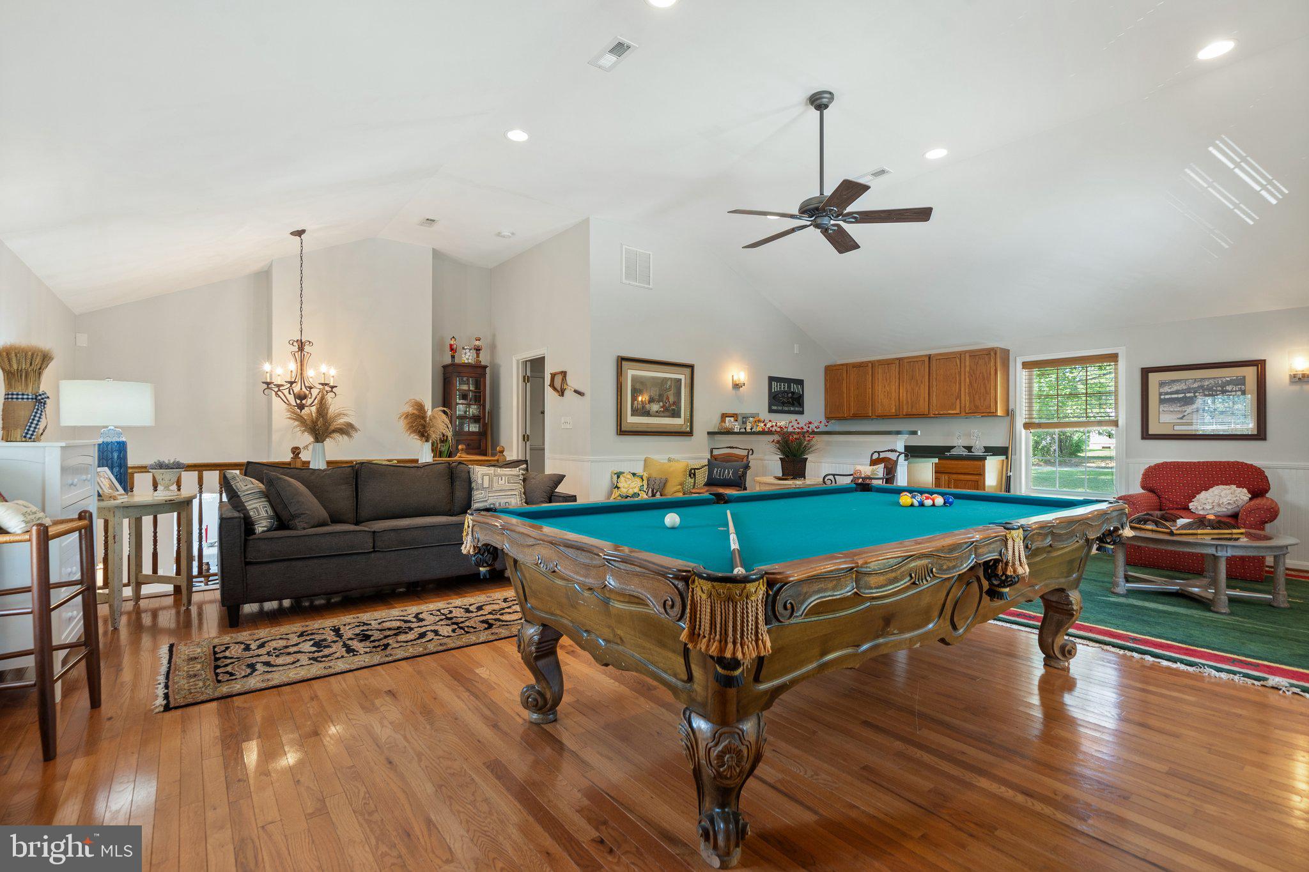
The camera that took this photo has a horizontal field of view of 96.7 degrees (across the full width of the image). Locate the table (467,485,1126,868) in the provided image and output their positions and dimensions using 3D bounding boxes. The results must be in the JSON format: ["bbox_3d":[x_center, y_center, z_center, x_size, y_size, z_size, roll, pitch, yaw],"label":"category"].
[{"bbox_3d":[0.791,0.714,2.664,2.804,0.822,1.589,0,0,-37],"label":"table"}]

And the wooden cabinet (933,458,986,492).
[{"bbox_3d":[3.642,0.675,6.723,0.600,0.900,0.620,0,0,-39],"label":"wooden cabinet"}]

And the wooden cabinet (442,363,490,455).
[{"bbox_3d":[-2.350,0.126,7.236,0.480,2.000,0.340,0,0,-39],"label":"wooden cabinet"}]

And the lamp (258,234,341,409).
[{"bbox_3d":[-3.125,-1.022,5.141,0.600,1.600,0.600,0,0,-39],"label":"lamp"}]

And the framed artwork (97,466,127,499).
[{"bbox_3d":[-3.319,0.283,3.517,0.025,0.215,0.160,-36,0,3],"label":"framed artwork"}]

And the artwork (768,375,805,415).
[{"bbox_3d":[1.745,-0.527,7.633,0.720,0.455,0.025,0,0,-39],"label":"artwork"}]

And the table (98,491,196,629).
[{"bbox_3d":[-3.306,0.757,3.645,0.680,0.735,0.680,0,0,-39],"label":"table"}]

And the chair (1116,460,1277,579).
[{"bbox_3d":[4.730,0.677,5.041,0.830,0.905,1.000,0,0,-39],"label":"chair"}]

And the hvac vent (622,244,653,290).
[{"bbox_3d":[-0.172,-1.770,6.098,0.400,0.400,0.025,0,0,-39],"label":"hvac vent"}]

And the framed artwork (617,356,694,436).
[{"bbox_3d":[0.050,-0.405,6.257,1.050,0.820,0.040,0,0,-39],"label":"framed artwork"}]

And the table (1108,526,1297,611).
[{"bbox_3d":[3.770,0.900,4.105,1.034,0.450,1.034,0,0,-39],"label":"table"}]

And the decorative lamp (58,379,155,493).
[{"bbox_3d":[-3.464,0.019,3.700,0.440,0.743,0.440,0,0,-39],"label":"decorative lamp"}]

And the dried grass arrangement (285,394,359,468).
[{"bbox_3d":[-2.661,0.005,4.650,0.480,0.690,0.520,0,0,-39],"label":"dried grass arrangement"}]

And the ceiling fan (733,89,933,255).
[{"bbox_3d":[1.103,-1.823,3.844,1.300,0.915,1.300,0,0,-39],"label":"ceiling fan"}]

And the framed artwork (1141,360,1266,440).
[{"bbox_3d":[5.017,-0.313,5.353,0.040,0.702,0.845,0,0,-39],"label":"framed artwork"}]

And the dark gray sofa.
[{"bbox_3d":[-1.827,0.654,4.378,2.270,0.910,0.910,0,0,-34],"label":"dark gray sofa"}]

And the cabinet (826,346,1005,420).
[{"bbox_3d":[3.210,-0.599,7.376,0.320,0.762,2.220,0,0,-39],"label":"cabinet"}]

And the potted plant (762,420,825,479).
[{"bbox_3d":[1.200,0.105,5.000,0.500,0.530,0.560,0,0,-39],"label":"potted plant"}]

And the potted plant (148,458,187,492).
[{"bbox_3d":[-3.150,0.272,3.760,0.190,0.235,0.190,0,0,-39],"label":"potted plant"}]

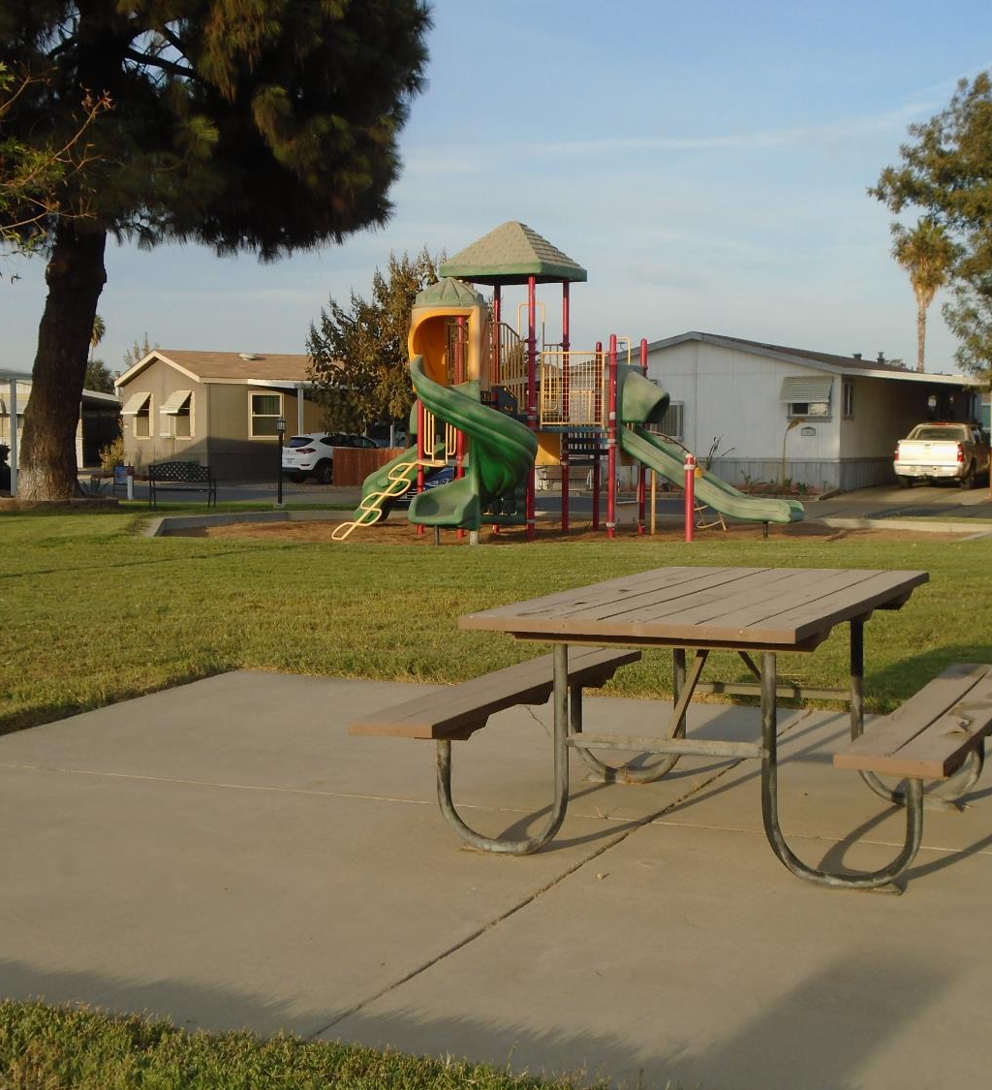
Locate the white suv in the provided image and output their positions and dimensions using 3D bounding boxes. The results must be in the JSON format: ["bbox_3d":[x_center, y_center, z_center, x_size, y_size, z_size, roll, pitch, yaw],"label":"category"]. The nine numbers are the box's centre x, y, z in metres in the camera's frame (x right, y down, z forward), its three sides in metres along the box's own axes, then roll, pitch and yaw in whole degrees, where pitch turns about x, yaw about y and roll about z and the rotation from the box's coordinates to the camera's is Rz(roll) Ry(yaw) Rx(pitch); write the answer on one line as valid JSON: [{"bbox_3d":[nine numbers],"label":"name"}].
[{"bbox_3d":[-4.891,-2.950,57.733,4.480,1.650,1.850,-4,5,-45],"label":"white suv"}]

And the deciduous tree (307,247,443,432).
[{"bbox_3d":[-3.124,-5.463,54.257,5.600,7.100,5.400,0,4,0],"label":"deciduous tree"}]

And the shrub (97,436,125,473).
[{"bbox_3d":[-13.296,-3.123,61.000,1.000,1.350,1.000,0,4,0],"label":"shrub"}]

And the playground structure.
[{"bbox_3d":[0.971,-2.117,23.004,6.000,4.200,3.800,2,4,26],"label":"playground structure"}]

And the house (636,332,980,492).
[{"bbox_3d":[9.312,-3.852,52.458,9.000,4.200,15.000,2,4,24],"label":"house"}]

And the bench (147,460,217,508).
[{"bbox_3d":[-6.064,-1.149,34.000,1.300,0.900,0.620,-1,4,-15],"label":"bench"}]

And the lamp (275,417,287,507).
[{"bbox_3d":[-4.210,-1.633,34.500,0.220,1.780,0.220,0,4,0],"label":"lamp"}]

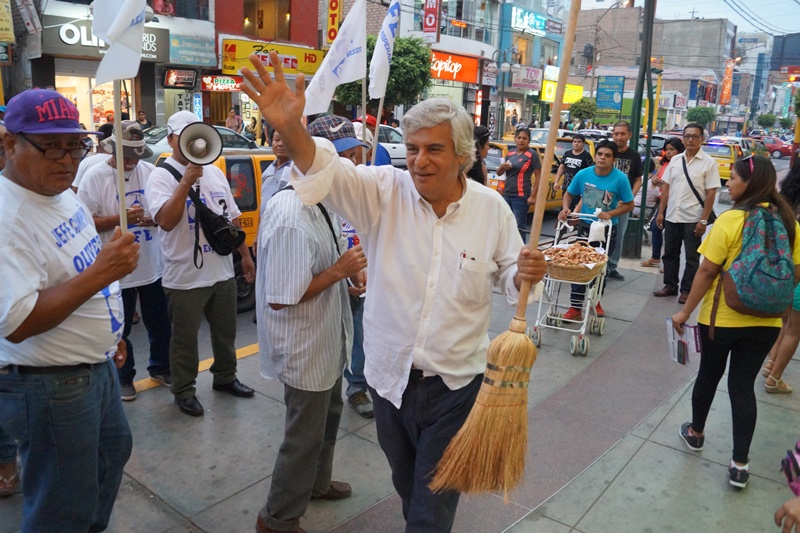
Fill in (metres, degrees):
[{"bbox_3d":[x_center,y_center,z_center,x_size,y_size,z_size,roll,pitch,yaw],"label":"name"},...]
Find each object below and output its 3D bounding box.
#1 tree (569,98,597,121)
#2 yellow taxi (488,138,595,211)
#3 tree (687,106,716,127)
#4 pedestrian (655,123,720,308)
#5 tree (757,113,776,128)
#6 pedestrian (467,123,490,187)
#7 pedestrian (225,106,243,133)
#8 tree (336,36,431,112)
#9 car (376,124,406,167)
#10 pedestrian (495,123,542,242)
[{"bbox_3d":[9.128,-6.827,30.000,1.550,3.200,1.550,2,13,0],"label":"tree"},{"bbox_3d":[2.226,-1.636,10.900,1.670,1.500,4.250,10,15,32],"label":"yellow taxi"},{"bbox_3d":[17.593,-7.761,35.000,1.850,3.300,1.850,2,13,0],"label":"tree"},{"bbox_3d":[2.921,-0.539,5.957,0.550,1.680,0.360,13,18,39],"label":"pedestrian"},{"bbox_3d":[46.752,-17.516,76.610,2.400,3.750,2.400,12,17,38],"label":"tree"},{"bbox_3d":[0.632,-0.426,5.326,0.360,1.600,0.480,-2,13,-17],"label":"pedestrian"},{"bbox_3d":[-4.355,-3.352,15.774,0.500,1.580,0.380,-2,13,-17],"label":"pedestrian"},{"bbox_3d":[-0.559,-5.466,20.255,3.100,4.350,3.100,1,14,0],"label":"tree"},{"bbox_3d":[-1.130,-3.470,17.713,1.680,1.420,4.300,12,17,38],"label":"car"},{"bbox_3d":[1.411,-0.817,7.149,0.480,1.580,0.340,6,14,17],"label":"pedestrian"}]

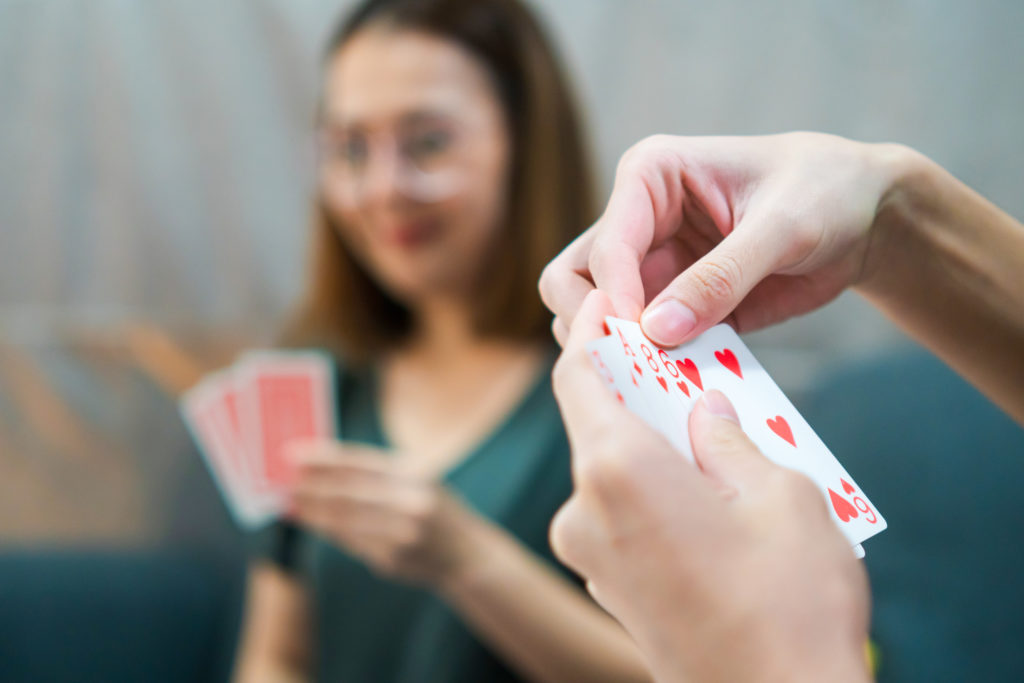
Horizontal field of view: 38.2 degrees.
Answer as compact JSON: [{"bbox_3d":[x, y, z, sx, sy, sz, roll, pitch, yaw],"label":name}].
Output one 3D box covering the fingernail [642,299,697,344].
[{"bbox_3d":[0.050,-0.006,0.468,0.015,0.014,0.004,-44,-4,-17],"label":"fingernail"}]

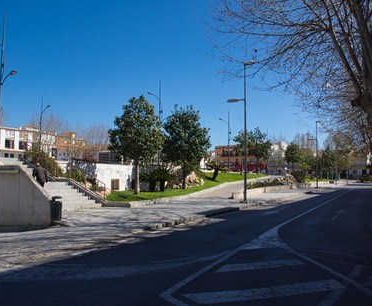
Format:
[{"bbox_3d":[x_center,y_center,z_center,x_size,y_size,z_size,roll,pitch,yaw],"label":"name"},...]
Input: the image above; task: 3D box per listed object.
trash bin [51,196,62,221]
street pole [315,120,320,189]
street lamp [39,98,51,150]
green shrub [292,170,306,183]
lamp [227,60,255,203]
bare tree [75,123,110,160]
[{"bbox_3d":[-4.196,1.815,11.231,0.360,0.782,0.360,-1,-4,29],"label":"trash bin"},{"bbox_3d":[16.563,0.243,44.387,1.770,8.675,0.300,-1,-4,29],"label":"street pole"},{"bbox_3d":[-21.269,-3.257,51.771,2.100,10.436,0.300,-1,-4,29],"label":"street lamp"},{"bbox_3d":[14.856,3.068,45.000,1.800,1.600,1.800,-1,-4,29],"label":"green shrub"},{"bbox_3d":[3.409,-1.331,21.327,1.770,8.720,0.300,-1,-4,29],"label":"lamp"},{"bbox_3d":[-16.239,-1.236,60.150,5.200,7.526,5.200,-1,-4,29],"label":"bare tree"}]

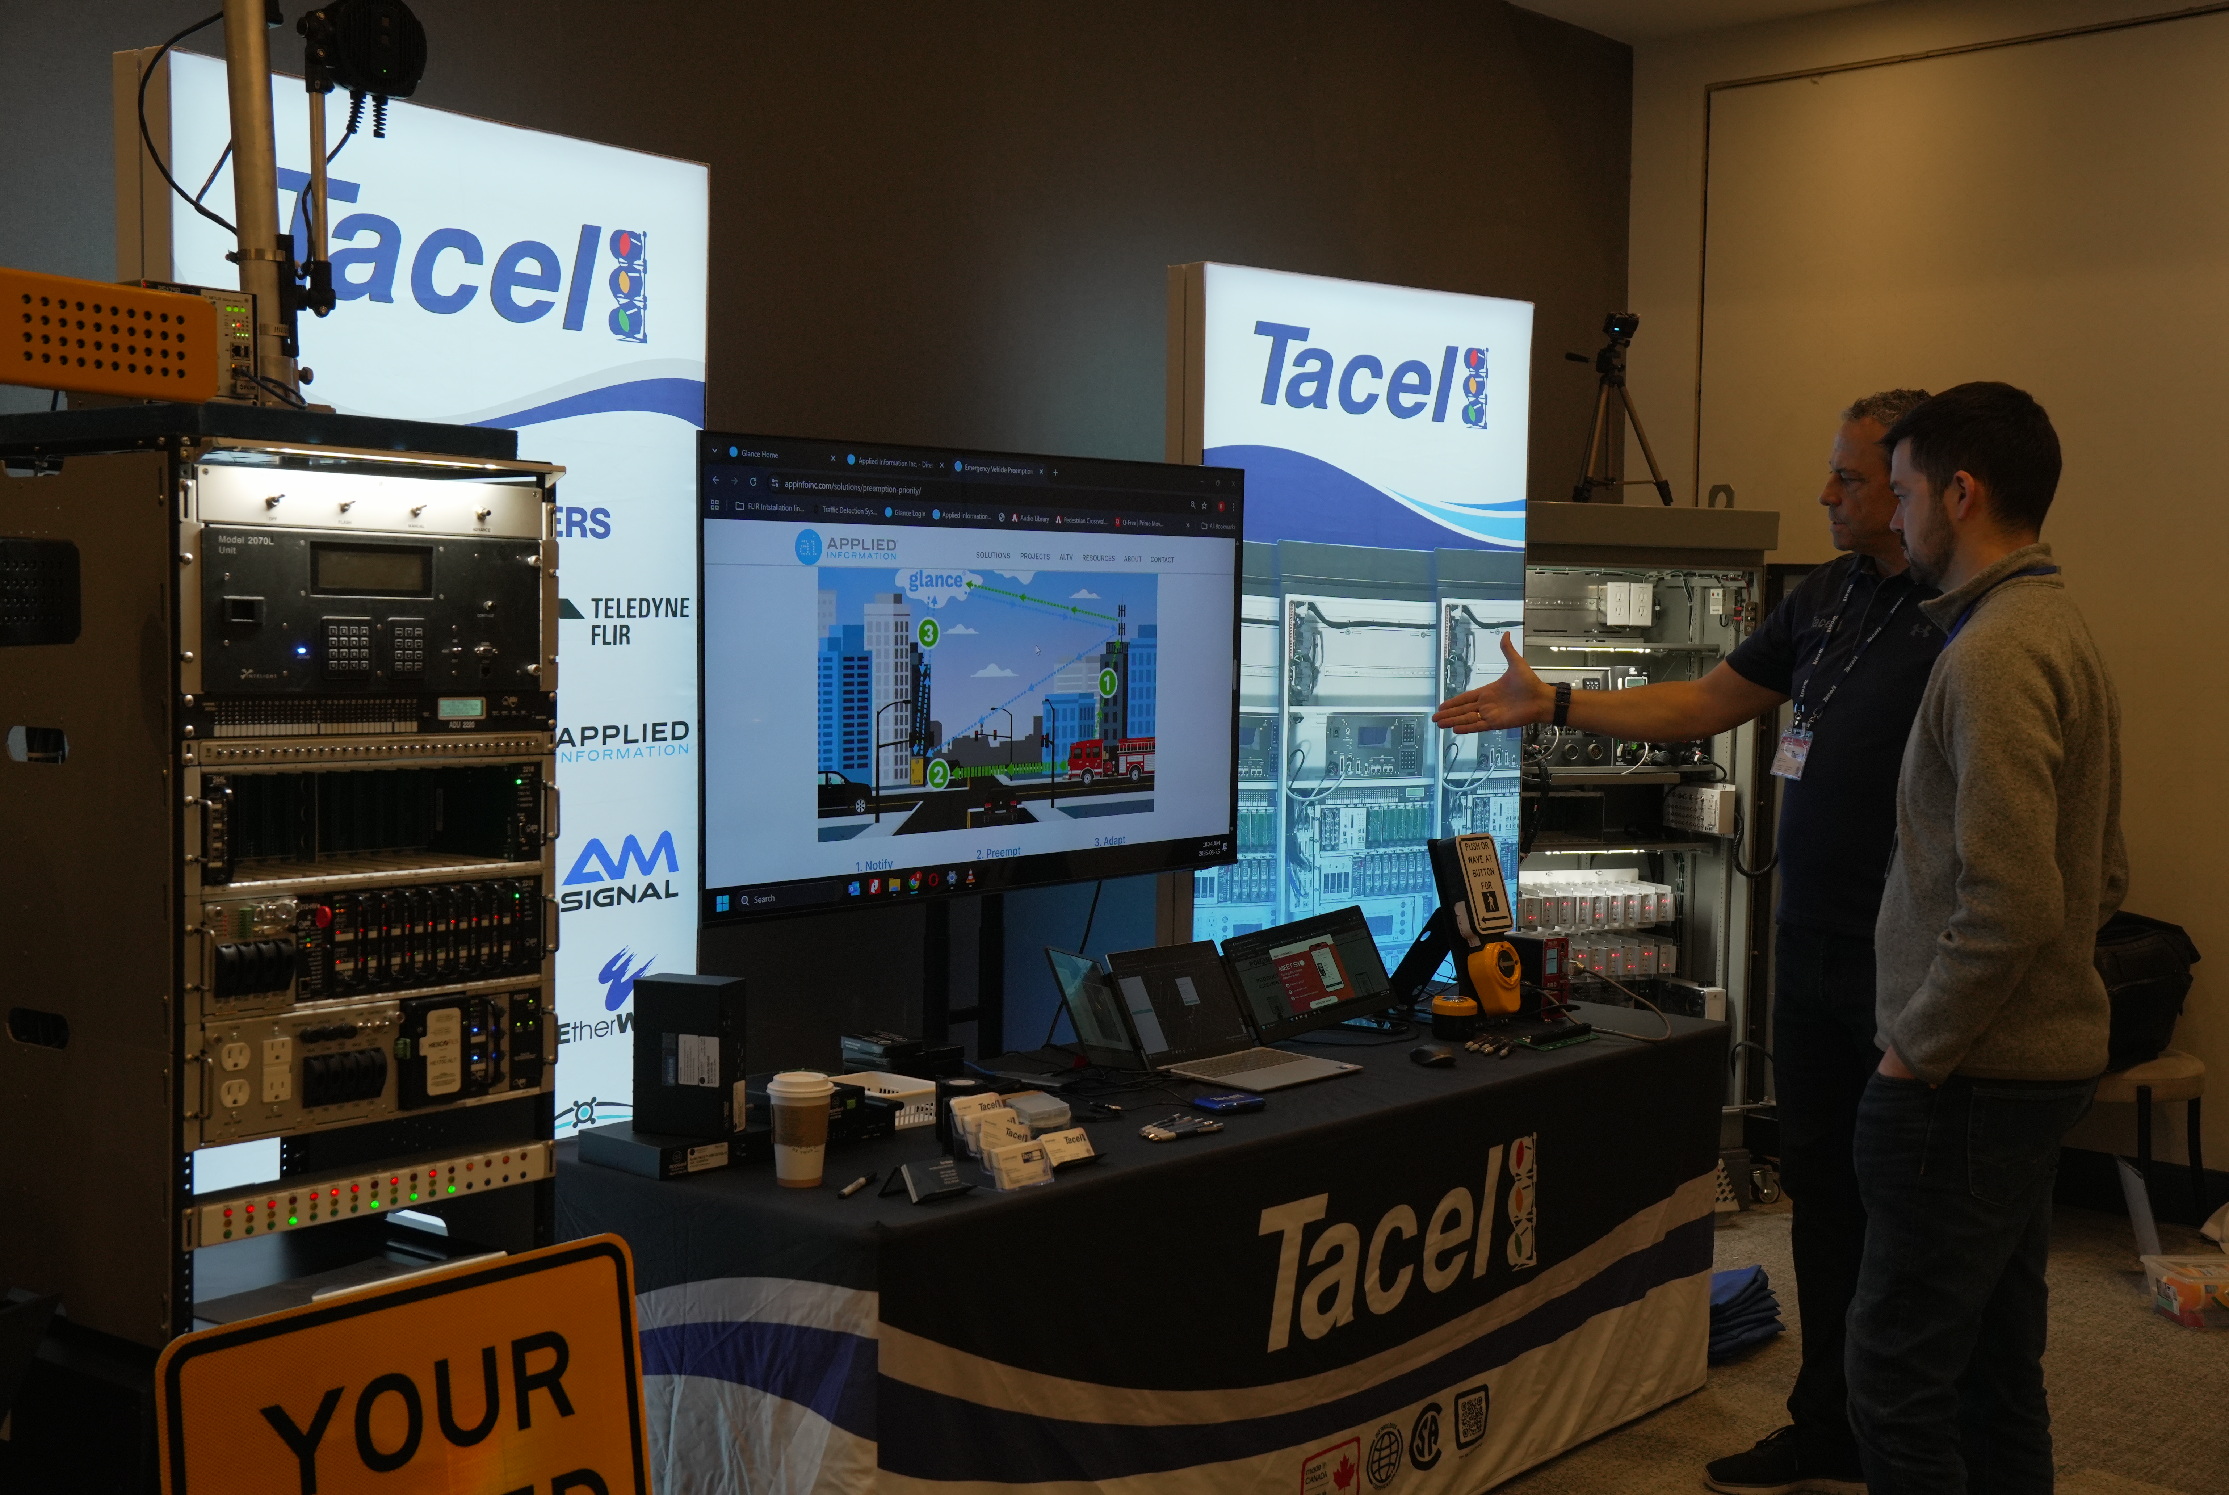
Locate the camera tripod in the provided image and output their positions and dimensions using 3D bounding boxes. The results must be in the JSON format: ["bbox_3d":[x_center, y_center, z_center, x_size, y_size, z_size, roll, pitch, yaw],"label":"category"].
[{"bbox_3d":[1.225,-0.840,6.010,0.250,0.475,0.255,-3,5,-45],"label":"camera tripod"}]

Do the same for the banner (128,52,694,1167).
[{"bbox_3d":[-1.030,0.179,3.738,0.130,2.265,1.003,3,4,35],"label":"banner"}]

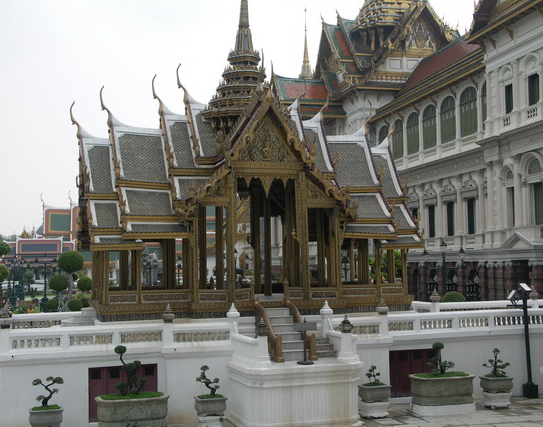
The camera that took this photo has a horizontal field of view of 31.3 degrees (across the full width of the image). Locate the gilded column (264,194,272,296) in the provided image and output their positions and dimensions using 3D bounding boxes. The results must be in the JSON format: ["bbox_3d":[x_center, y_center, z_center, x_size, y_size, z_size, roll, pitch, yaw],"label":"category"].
[{"bbox_3d":[-0.107,0.901,28.080,0.210,3.000,0.210,0,-3,-16],"label":"gilded column"}]

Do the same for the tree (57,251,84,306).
[{"bbox_3d":[-14.300,4.696,69.011,1.814,4.126,1.750,0,-3,-10],"label":"tree"}]

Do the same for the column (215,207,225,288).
[{"bbox_3d":[-1.336,0.782,25.406,0.230,3.000,0.230,0,-3,-16],"label":"column"}]

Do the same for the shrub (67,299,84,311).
[{"bbox_3d":[-14.317,6.734,71.000,1.100,0.900,1.080,0,-3,-11],"label":"shrub"}]

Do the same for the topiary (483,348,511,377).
[{"bbox_3d":[5.583,3.697,24.069,0.640,0.680,0.560,0,-3,-16],"label":"topiary"}]

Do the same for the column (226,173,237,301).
[{"bbox_3d":[-1.039,0.624,25.200,0.240,3.377,0.240,0,-2,-18],"label":"column"}]

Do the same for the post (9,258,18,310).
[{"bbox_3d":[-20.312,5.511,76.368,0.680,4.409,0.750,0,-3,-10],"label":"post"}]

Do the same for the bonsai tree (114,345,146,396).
[{"bbox_3d":[-2.988,3.304,20.412,0.630,1.084,0.560,0,-3,-20],"label":"bonsai tree"}]

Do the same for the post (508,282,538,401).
[{"bbox_3d":[6.675,3.352,25.560,0.680,3.030,0.360,0,-3,-15],"label":"post"}]

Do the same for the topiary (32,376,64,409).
[{"bbox_3d":[-4.679,3.739,20.263,0.660,0.660,0.580,0,-3,-16],"label":"topiary"}]

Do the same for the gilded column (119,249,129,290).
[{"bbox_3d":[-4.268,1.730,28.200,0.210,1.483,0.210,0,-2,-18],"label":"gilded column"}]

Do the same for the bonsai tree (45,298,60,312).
[{"bbox_3d":[-16.030,6.734,71.000,1.020,1.020,1.020,0,-3,-16],"label":"bonsai tree"}]

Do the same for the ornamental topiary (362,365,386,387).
[{"bbox_3d":[2.499,3.975,23.665,0.420,0.500,0.370,0,-2,-18],"label":"ornamental topiary"}]

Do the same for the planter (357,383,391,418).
[{"bbox_3d":[2.508,4.575,23.640,0.660,0.720,0.500,0,-2,-18],"label":"planter"}]

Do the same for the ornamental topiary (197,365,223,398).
[{"bbox_3d":[-1.367,3.705,21.394,0.610,0.740,0.550,0,-3,-16],"label":"ornamental topiary"}]

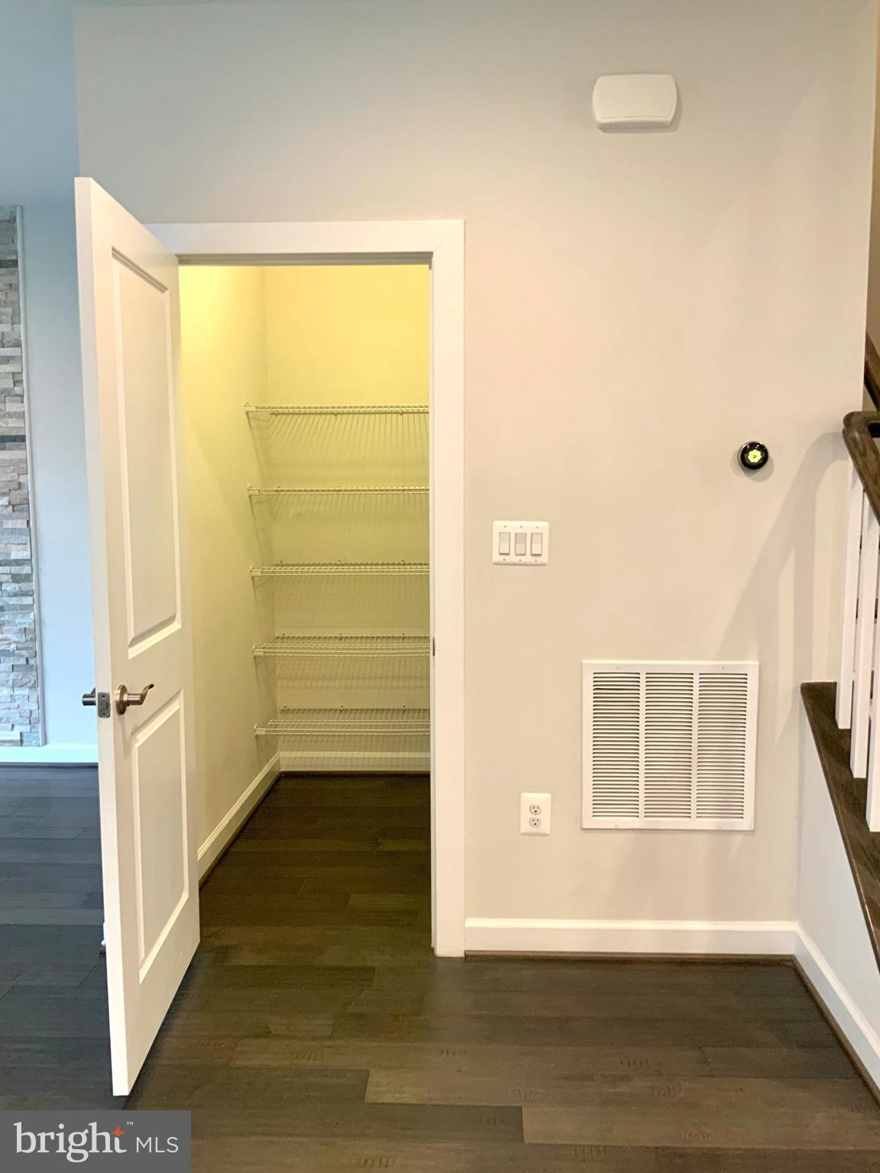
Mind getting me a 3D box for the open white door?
[{"bbox_3d":[-0.749,0.121,2.542,0.035,2.035,0.765,0,6,-2],"label":"open white door"}]

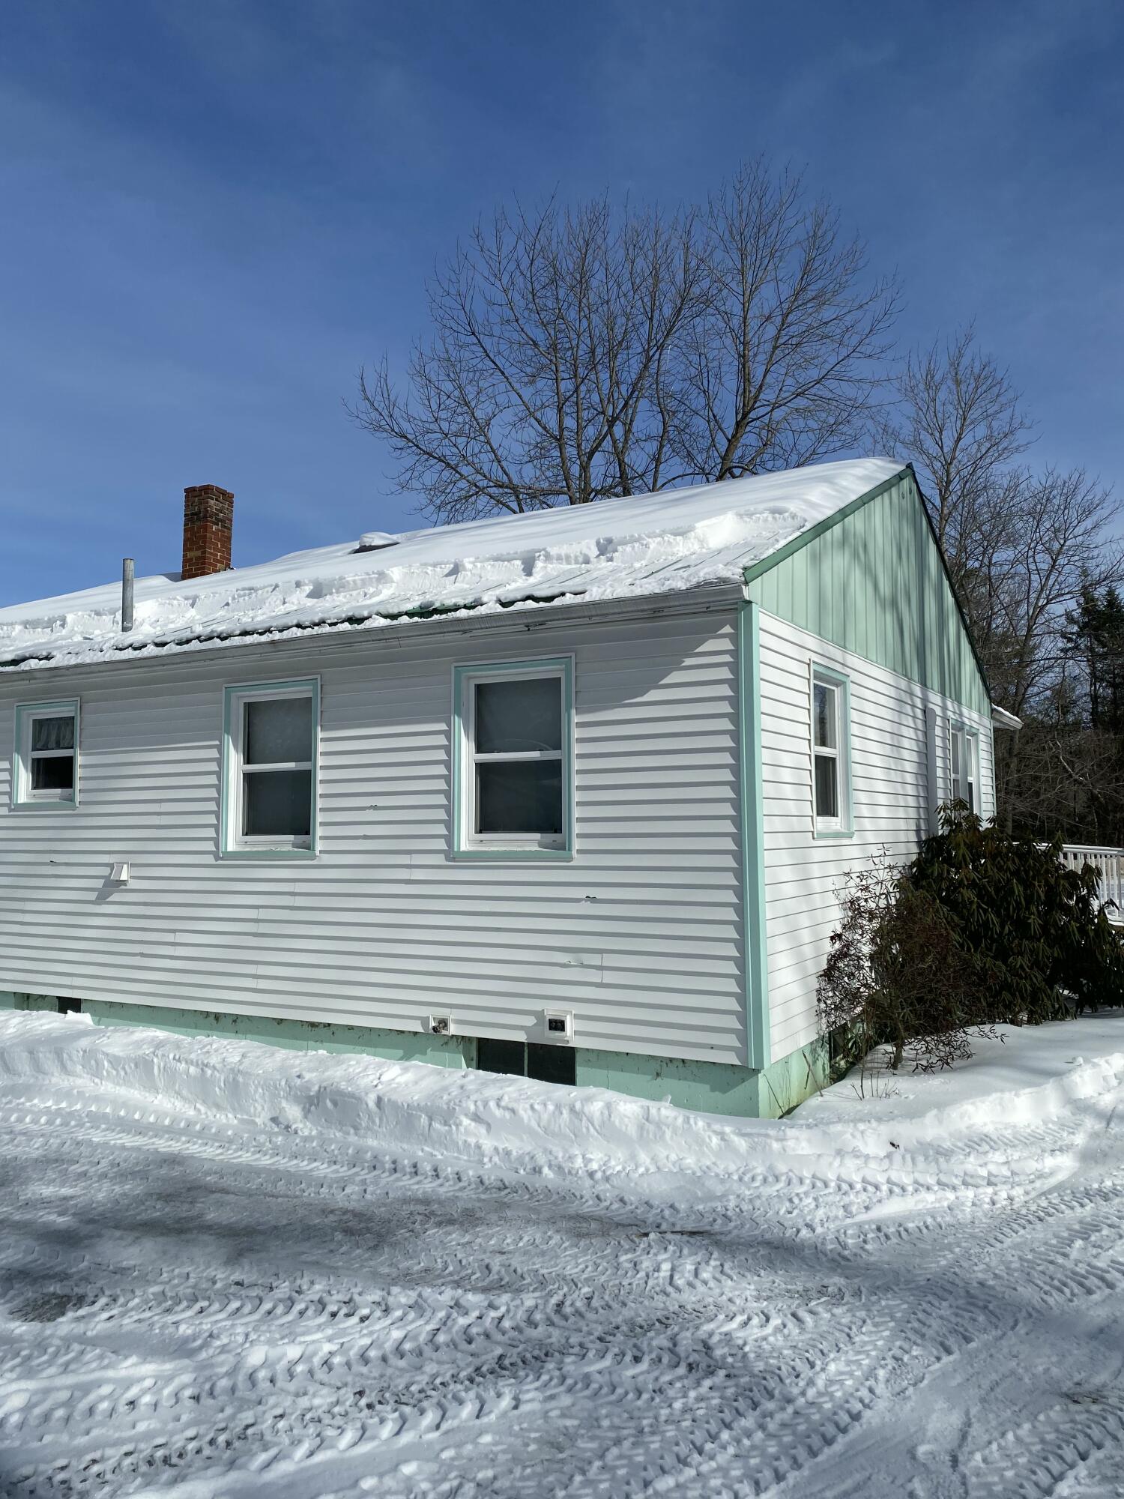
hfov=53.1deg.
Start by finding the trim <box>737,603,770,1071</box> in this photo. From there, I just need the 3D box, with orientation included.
[{"bbox_3d":[1.118,0.492,6.594,0.095,2.679,0.095,-3,-5,30],"label":"trim"}]

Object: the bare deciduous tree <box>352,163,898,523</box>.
[{"bbox_3d":[1.468,-4.579,23.425,11.280,15.973,10.152,-1,-4,4],"label":"bare deciduous tree"}]

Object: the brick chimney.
[{"bbox_3d":[-4.619,-2.741,14.743,0.430,1.250,0.420,-3,-5,30],"label":"brick chimney"}]

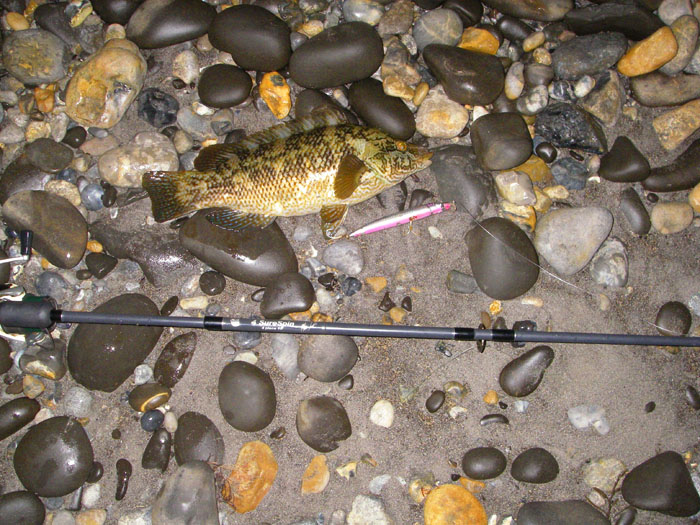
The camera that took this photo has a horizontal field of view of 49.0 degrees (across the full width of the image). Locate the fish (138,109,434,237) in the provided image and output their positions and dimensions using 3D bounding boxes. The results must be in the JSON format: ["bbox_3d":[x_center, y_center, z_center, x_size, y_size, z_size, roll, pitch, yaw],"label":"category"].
[{"bbox_3d":[-0.072,-0.099,0.927,0.348,0.060,0.150,-8,76,-2],"label":"fish"}]

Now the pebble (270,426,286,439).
[{"bbox_3d":[-0.077,0.186,0.831,0.017,0.005,0.009,-38,77,-11],"label":"pebble"}]

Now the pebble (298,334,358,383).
[{"bbox_3d":[-0.026,0.110,0.916,0.071,0.041,0.068,0,75,0],"label":"pebble"}]

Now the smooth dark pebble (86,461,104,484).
[{"bbox_3d":[-0.294,0.242,0.888,0.021,0.015,0.024,32,77,8],"label":"smooth dark pebble"}]

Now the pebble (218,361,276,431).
[{"bbox_3d":[-0.117,0.151,0.873,0.063,0.036,0.081,-31,78,-7],"label":"pebble"}]

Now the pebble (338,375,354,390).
[{"bbox_3d":[-0.002,0.132,0.846,0.015,0.009,0.015,36,76,10],"label":"pebble"}]

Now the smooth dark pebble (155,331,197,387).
[{"bbox_3d":[-0.193,0.105,0.848,0.035,0.020,0.067,17,74,5],"label":"smooth dark pebble"}]

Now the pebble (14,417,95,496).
[{"bbox_3d":[-0.315,0.209,0.821,0.082,0.049,0.084,-29,80,-6],"label":"pebble"}]

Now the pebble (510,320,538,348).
[{"bbox_3d":[0.195,0.080,0.857,0.030,0.018,0.030,-4,73,-1],"label":"pebble"}]

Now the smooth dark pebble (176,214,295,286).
[{"bbox_3d":[-0.120,-0.022,0.869,0.141,0.051,0.085,29,80,6],"label":"smooth dark pebble"}]

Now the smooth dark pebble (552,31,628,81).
[{"bbox_3d":[0.295,-0.253,0.943,0.099,0.042,0.053,-24,82,-4],"label":"smooth dark pebble"}]

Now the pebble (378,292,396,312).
[{"bbox_3d":[0.040,0.046,0.871,0.018,0.011,0.020,-27,75,-8],"label":"pebble"}]

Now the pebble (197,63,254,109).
[{"bbox_3d":[-0.156,-0.219,0.959,0.066,0.038,0.058,13,76,3],"label":"pebble"}]

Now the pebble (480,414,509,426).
[{"bbox_3d":[0.167,0.183,0.889,0.034,0.015,0.017,3,81,0],"label":"pebble"}]

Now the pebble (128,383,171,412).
[{"bbox_3d":[-0.217,0.145,0.838,0.044,0.016,0.026,-21,74,-6],"label":"pebble"}]

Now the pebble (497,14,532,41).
[{"bbox_3d":[0.208,-0.294,0.968,0.032,0.025,0.043,-43,78,-12],"label":"pebble"}]

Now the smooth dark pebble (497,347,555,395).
[{"bbox_3d":[0.195,0.116,0.847,0.038,0.027,0.069,37,80,7],"label":"smooth dark pebble"}]

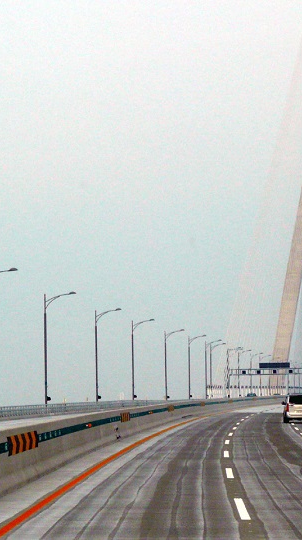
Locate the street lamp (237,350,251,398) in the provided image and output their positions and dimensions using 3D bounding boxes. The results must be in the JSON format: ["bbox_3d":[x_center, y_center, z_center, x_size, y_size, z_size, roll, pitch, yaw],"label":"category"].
[{"bbox_3d":[22.206,24.970,582.837,3.250,11.800,0.400,-1,-3,5],"label":"street lamp"}]

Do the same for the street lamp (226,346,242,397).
[{"bbox_3d":[18.439,22.957,541.237,3.200,12.100,0.400,-1,-4,6],"label":"street lamp"}]

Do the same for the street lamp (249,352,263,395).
[{"bbox_3d":[27.432,27.596,640.237,3.200,12.100,0.400,-1,-4,6],"label":"street lamp"}]

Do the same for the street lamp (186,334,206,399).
[{"bbox_3d":[8.291,17.605,436.237,3.200,12.100,0.400,-1,-4,6],"label":"street lamp"}]

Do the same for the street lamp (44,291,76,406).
[{"bbox_3d":[-8.997,8.179,247.162,3.250,11.800,0.400,-1,-3,4],"label":"street lamp"}]

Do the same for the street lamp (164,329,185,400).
[{"bbox_3d":[3.909,15.432,390.822,3.250,11.800,0.400,-1,-3,6],"label":"street lamp"}]

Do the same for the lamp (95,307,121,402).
[{"bbox_3d":[-5.007,10.613,296.843,3.250,11.800,0.400,-1,-3,5],"label":"lamp"}]

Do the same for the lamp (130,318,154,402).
[{"bbox_3d":[-0.937,12.770,340.829,3.250,11.800,0.400,-1,-3,5],"label":"lamp"}]

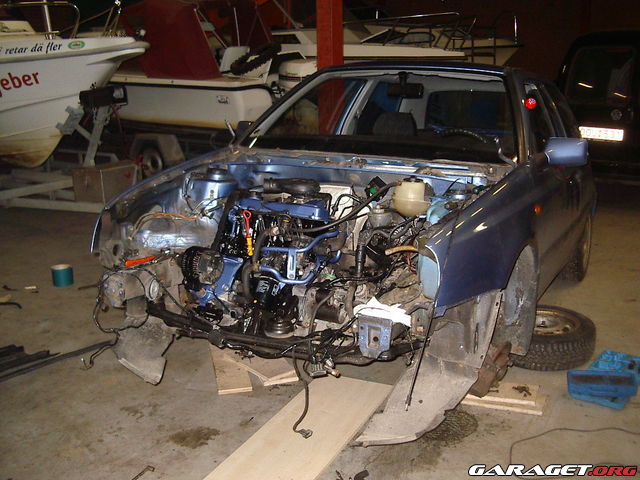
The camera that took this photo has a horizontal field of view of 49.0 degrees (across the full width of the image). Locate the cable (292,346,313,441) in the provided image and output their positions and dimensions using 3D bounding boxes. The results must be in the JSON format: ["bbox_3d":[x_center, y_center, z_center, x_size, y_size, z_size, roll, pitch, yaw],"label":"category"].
[{"bbox_3d":[-0.072,0.579,2.668,0.070,0.360,0.060,7,16,26],"label":"cable"}]

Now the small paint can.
[{"bbox_3d":[-1.810,0.244,4.944,0.155,0.125,0.155,0,14,0],"label":"small paint can"}]

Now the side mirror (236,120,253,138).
[{"bbox_3d":[-0.389,-0.613,4.021,0.200,0.130,0.100,7,11,26],"label":"side mirror"}]

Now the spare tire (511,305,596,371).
[{"bbox_3d":[1.191,0.501,3.772,0.570,0.180,0.570,0,14,0],"label":"spare tire"}]

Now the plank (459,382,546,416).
[{"bbox_3d":[0.795,0.710,3.216,0.440,0.045,0.165,5,15,20],"label":"plank"}]

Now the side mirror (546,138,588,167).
[{"bbox_3d":[1.147,-0.411,3.262,0.205,0.130,0.100,7,11,26],"label":"side mirror"}]

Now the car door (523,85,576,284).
[{"bbox_3d":[1.166,-0.293,3.624,0.180,1.080,1.140,7,11,26],"label":"car door"}]

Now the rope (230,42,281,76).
[{"bbox_3d":[-0.845,-2.364,9.201,0.660,0.450,0.350,0,14,0],"label":"rope"}]

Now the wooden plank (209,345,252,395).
[{"bbox_3d":[-0.453,0.635,3.567,0.155,0.024,0.600,-3,14,-11],"label":"wooden plank"}]

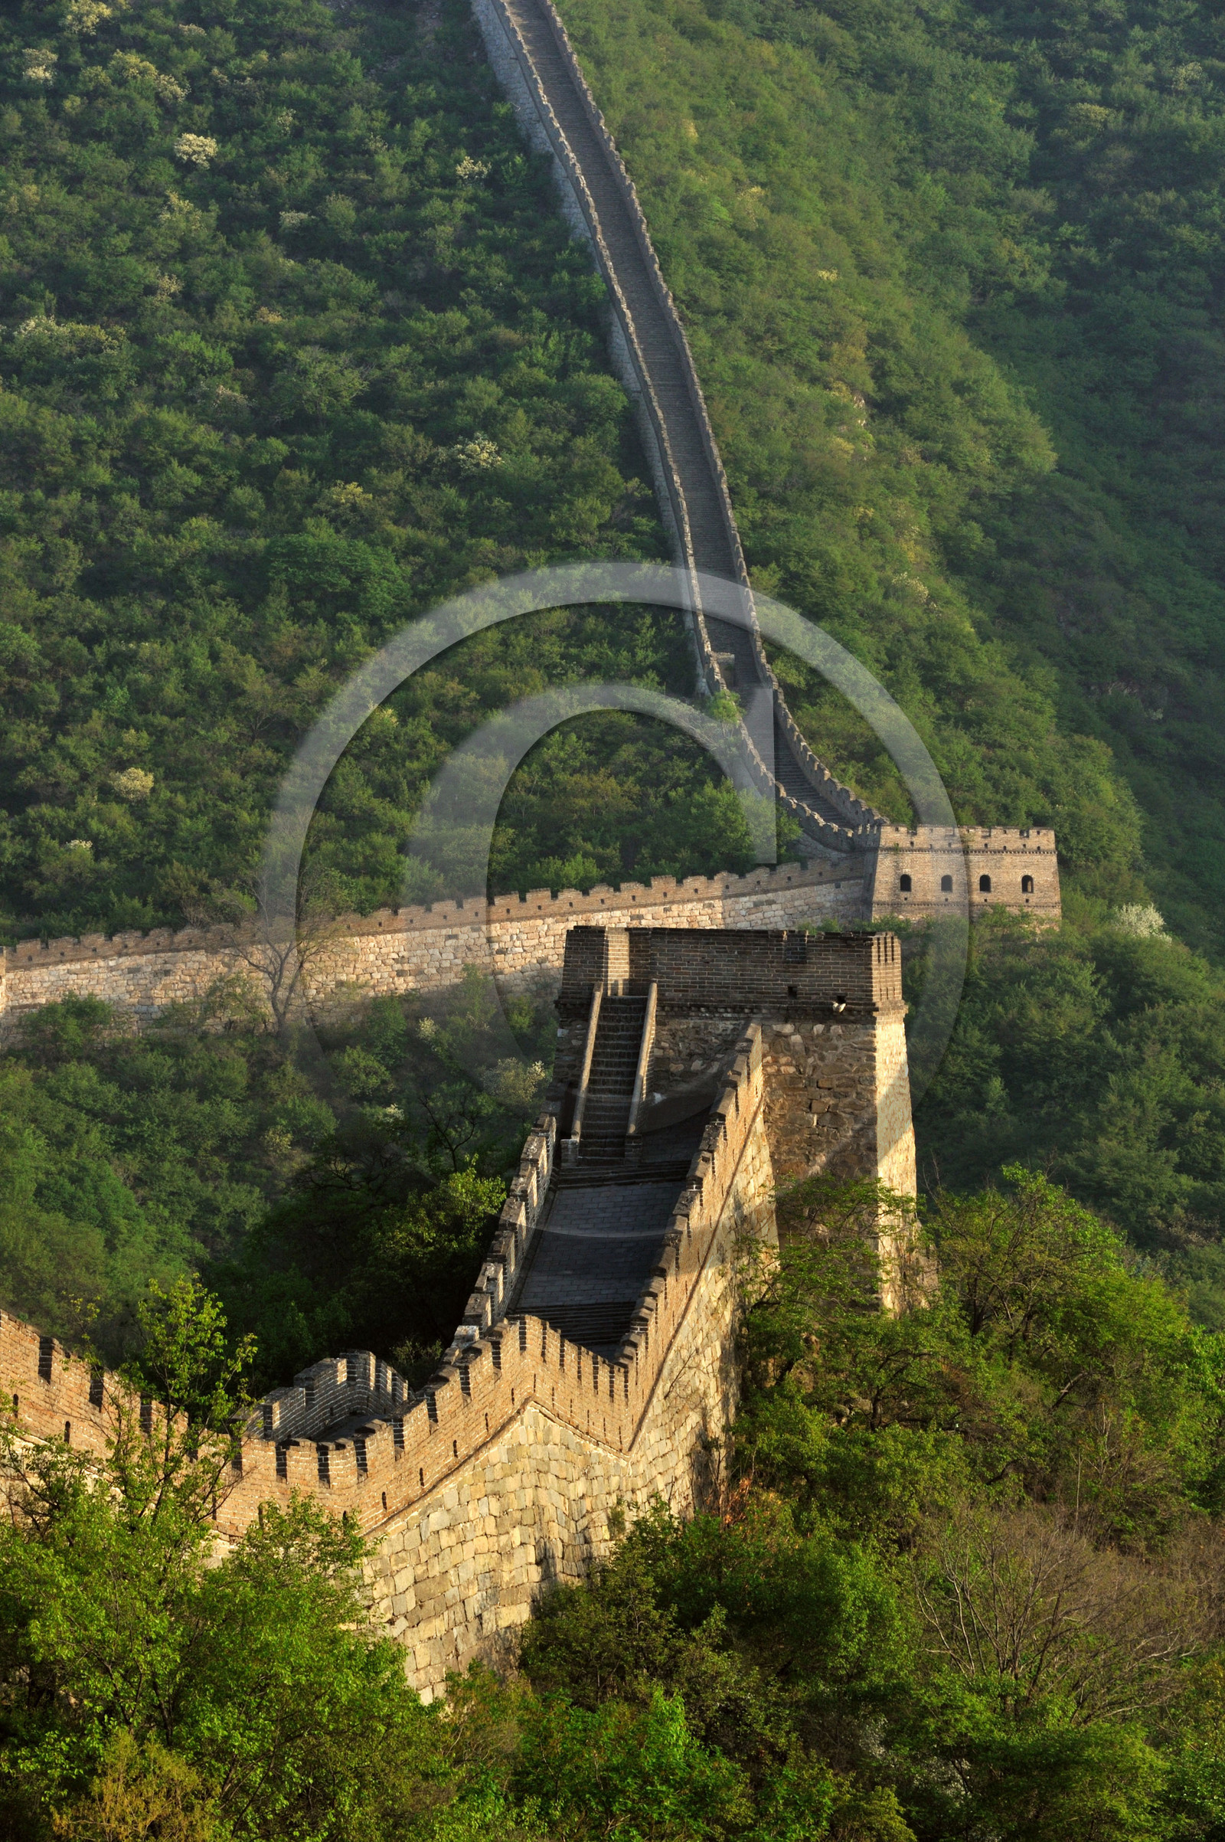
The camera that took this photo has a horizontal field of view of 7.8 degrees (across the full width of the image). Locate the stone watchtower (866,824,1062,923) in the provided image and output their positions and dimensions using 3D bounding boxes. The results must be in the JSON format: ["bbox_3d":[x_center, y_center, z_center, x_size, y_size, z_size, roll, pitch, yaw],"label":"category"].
[{"bbox_3d":[23.650,-2.620,620.000,13.200,8.000,10.600,1,0,-10],"label":"stone watchtower"}]

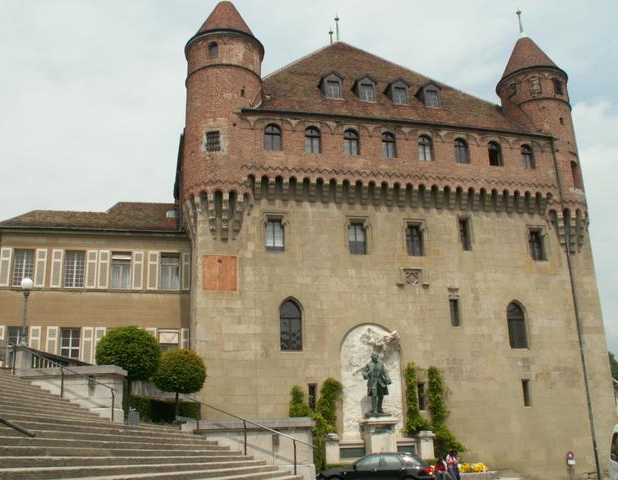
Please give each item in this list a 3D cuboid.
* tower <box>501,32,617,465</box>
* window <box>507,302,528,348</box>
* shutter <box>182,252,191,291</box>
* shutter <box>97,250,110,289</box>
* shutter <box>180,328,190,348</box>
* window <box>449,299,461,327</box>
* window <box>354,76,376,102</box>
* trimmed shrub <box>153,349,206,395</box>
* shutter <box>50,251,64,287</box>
[{"bbox_3d":[14.256,-0.323,37.887,4.400,26.700,4.400,2,-16,-15],"label":"tower"},{"bbox_3d":[10.243,4.229,31.973,0.974,2.346,0.250,2,-19,-13],"label":"window"},{"bbox_3d":[-6.223,1.589,32.808,0.474,1.972,0.060,2,-16,-13],"label":"shutter"},{"bbox_3d":[-10.591,1.512,33.433,0.550,2.066,0.060,2,-19,-12],"label":"shutter"},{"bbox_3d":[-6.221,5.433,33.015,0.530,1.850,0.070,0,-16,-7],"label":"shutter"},{"bbox_3d":[7.704,3.849,34.391,0.563,1.486,0.200,2,-16,-14],"label":"window"},{"bbox_3d":[3.022,-8.007,35.782,1.050,1.620,1.200,2,-19,-13],"label":"window"},{"bbox_3d":[-4.965,5.042,24.811,2.000,1.780,2.000,0,-16,-7],"label":"trimmed shrub"},{"bbox_3d":[-13.133,1.493,33.681,0.536,2.008,0.060,2,-16,-14],"label":"shutter"}]

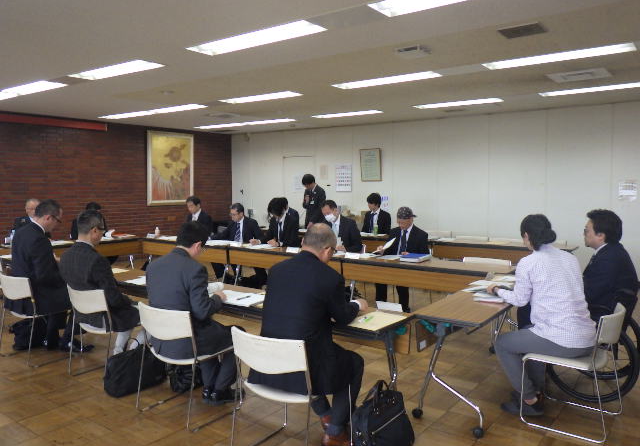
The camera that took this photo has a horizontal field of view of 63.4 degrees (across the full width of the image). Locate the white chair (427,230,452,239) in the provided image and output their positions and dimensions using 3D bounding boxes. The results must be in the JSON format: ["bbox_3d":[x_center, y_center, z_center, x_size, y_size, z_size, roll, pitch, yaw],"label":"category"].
[{"bbox_3d":[1.835,0.518,8.411,0.500,0.750,0.530,2,5,25],"label":"white chair"}]

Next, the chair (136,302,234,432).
[{"bbox_3d":[-0.909,0.922,3.597,0.520,0.770,0.530,3,6,36],"label":"chair"}]

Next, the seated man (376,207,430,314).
[{"bbox_3d":[0.995,0.433,5.952,0.560,1.240,0.800,3,5,36],"label":"seated man"}]

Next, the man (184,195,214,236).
[{"bbox_3d":[-1.860,0.269,7.913,0.520,1.340,0.720,4,5,42],"label":"man"}]

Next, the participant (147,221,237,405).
[{"bbox_3d":[-0.830,0.607,3.514,0.550,1.250,0.700,4,5,41],"label":"participant"}]

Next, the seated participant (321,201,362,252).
[{"bbox_3d":[0.240,0.378,6.286,0.540,1.310,0.780,3,5,37],"label":"seated participant"}]

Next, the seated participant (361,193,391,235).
[{"bbox_3d":[0.957,0.183,9.065,0.550,1.370,0.660,3,6,36],"label":"seated participant"}]

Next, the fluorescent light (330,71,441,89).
[{"bbox_3d":[0.711,-1.608,5.747,1.250,0.080,0.300,3,5,37],"label":"fluorescent light"}]

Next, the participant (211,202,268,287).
[{"bbox_3d":[-1.262,0.330,8.068,0.660,1.260,0.700,3,6,36],"label":"participant"}]

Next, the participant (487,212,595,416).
[{"bbox_3d":[1.451,0.595,3.411,0.520,1.310,0.720,-4,5,-41],"label":"participant"}]

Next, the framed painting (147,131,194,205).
[{"bbox_3d":[-2.977,-1.077,10.440,0.050,1.410,1.130,3,6,36],"label":"framed painting"}]

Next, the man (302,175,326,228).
[{"bbox_3d":[-0.144,-0.051,9.664,0.520,1.720,0.420,4,6,44],"label":"man"}]

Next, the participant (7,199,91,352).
[{"bbox_3d":[-2.445,0.478,4.672,0.520,1.360,0.720,4,6,39],"label":"participant"}]

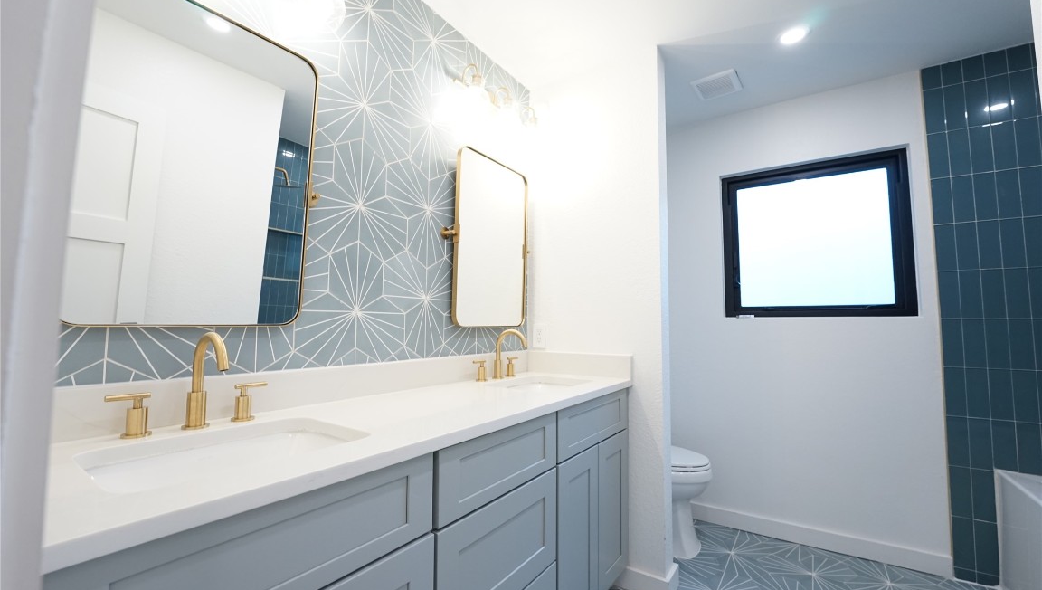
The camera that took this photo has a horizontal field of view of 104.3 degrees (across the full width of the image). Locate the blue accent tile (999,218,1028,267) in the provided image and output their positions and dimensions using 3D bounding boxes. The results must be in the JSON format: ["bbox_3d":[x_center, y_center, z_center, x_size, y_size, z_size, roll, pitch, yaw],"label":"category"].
[{"bbox_3d":[2.227,-0.234,1.836,0.074,0.228,0.010,-2,-6,35],"label":"blue accent tile"}]

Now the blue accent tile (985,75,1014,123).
[{"bbox_3d":[2.252,-0.919,1.908,0.072,0.226,0.010,-2,-5,32],"label":"blue accent tile"}]

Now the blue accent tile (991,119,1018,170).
[{"bbox_3d":[2.252,-0.691,1.889,0.072,0.226,0.010,-2,-5,32],"label":"blue accent tile"}]

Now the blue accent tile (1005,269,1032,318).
[{"bbox_3d":[2.229,-0.006,1.820,0.075,0.229,0.010,-2,-5,35],"label":"blue accent tile"}]

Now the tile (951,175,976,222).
[{"bbox_3d":[2.111,-0.456,1.935,0.075,0.229,0.010,-2,-5,35],"label":"tile"}]

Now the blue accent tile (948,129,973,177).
[{"bbox_3d":[2.127,-0.687,1.967,0.072,0.226,0.010,-2,-5,32],"label":"blue accent tile"}]

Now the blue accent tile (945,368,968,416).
[{"bbox_3d":[2.056,0.459,1.917,0.071,0.226,0.010,-2,-5,32],"label":"blue accent tile"}]

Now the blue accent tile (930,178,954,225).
[{"bbox_3d":[2.053,-0.456,1.977,0.074,0.228,0.010,-2,-6,35],"label":"blue accent tile"}]

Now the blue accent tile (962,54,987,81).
[{"bbox_3d":[2.174,-1.083,1.949,0.074,0.115,0.010,-2,-6,35],"label":"blue accent tile"}]

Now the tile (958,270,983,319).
[{"bbox_3d":[2.107,-0.004,1.899,0.074,0.228,0.010,-2,-6,35],"label":"tile"}]

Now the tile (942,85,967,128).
[{"bbox_3d":[2.114,-0.912,1.975,0.074,0.228,0.010,-2,-6,35],"label":"tile"}]

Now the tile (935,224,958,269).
[{"bbox_3d":[2.051,-0.229,1.958,0.074,0.228,0.010,-2,-6,35],"label":"tile"}]

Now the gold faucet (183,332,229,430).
[{"bbox_3d":[-0.685,0.187,0.892,0.166,0.216,0.056,-2,-5,35],"label":"gold faucet"}]

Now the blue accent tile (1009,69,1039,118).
[{"bbox_3d":[2.301,-0.918,1.859,0.075,0.229,0.010,-2,-5,35],"label":"blue accent tile"}]

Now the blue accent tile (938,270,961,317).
[{"bbox_3d":[2.063,0.000,1.951,0.071,0.226,0.010,-2,-5,32],"label":"blue accent tile"}]

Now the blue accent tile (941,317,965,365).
[{"bbox_3d":[2.044,0.228,1.919,0.075,0.229,0.010,-2,-5,35],"label":"blue accent tile"}]

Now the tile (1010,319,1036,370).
[{"bbox_3d":[2.244,0.221,1.818,0.072,0.226,0.010,-2,-5,32],"label":"tile"}]

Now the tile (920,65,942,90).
[{"bbox_3d":[2.056,-1.083,2.031,0.074,0.115,0.010,-2,-6,35],"label":"tile"}]

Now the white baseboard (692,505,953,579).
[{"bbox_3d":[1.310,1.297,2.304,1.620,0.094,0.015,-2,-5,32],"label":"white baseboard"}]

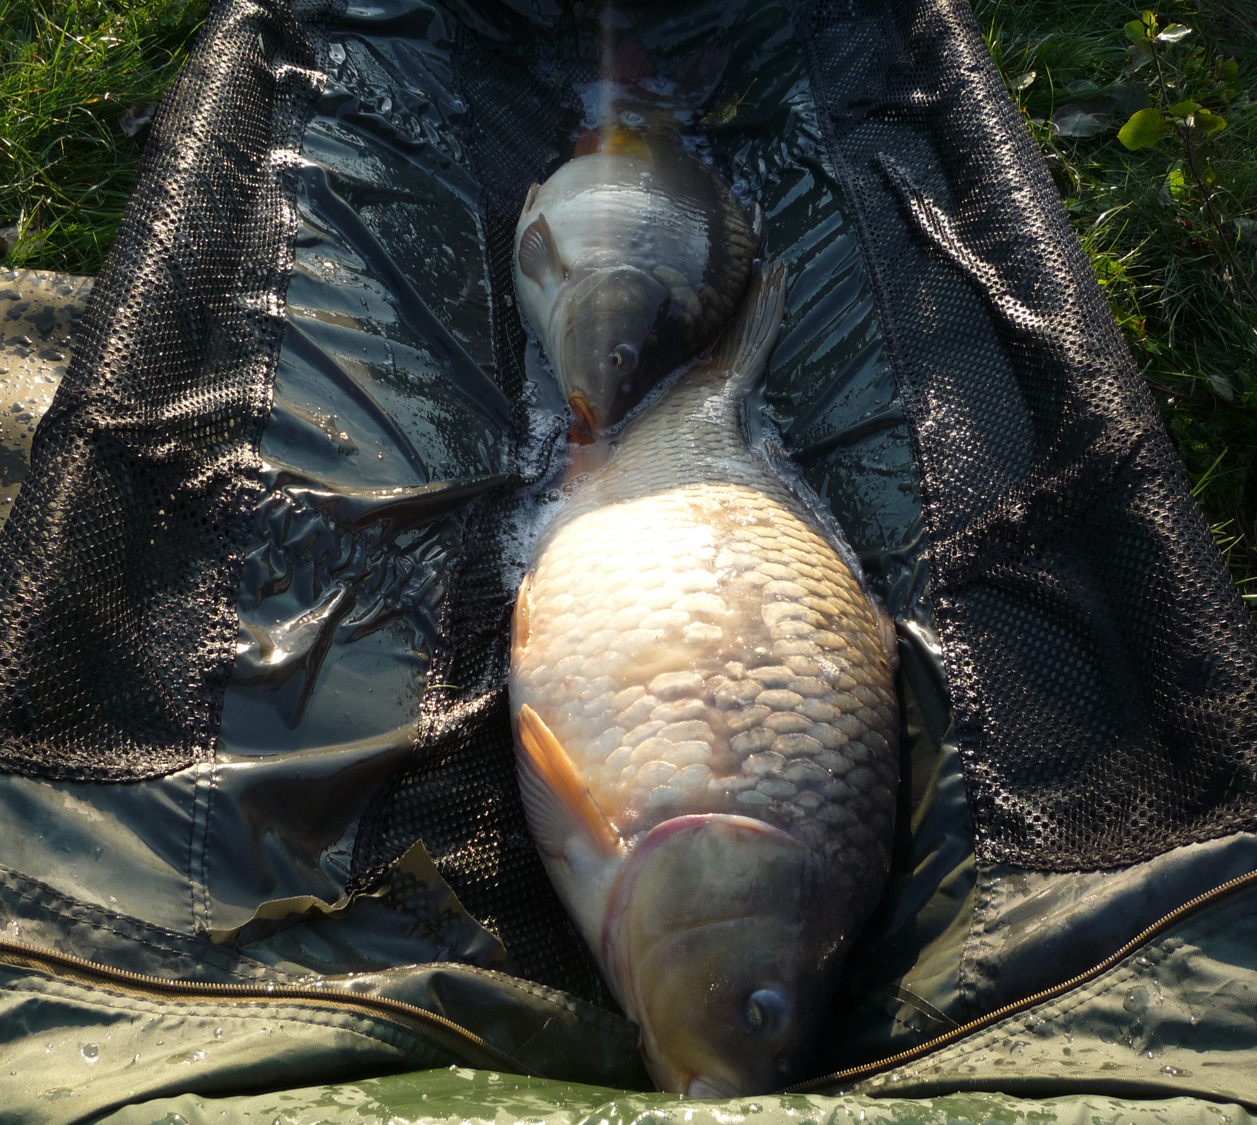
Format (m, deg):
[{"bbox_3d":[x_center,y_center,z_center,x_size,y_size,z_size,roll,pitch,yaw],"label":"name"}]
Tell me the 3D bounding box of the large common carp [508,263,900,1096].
[{"bbox_3d":[0.055,0.004,0.988,0.275,0.145,0.760,8,51,-3],"label":"large common carp"}]

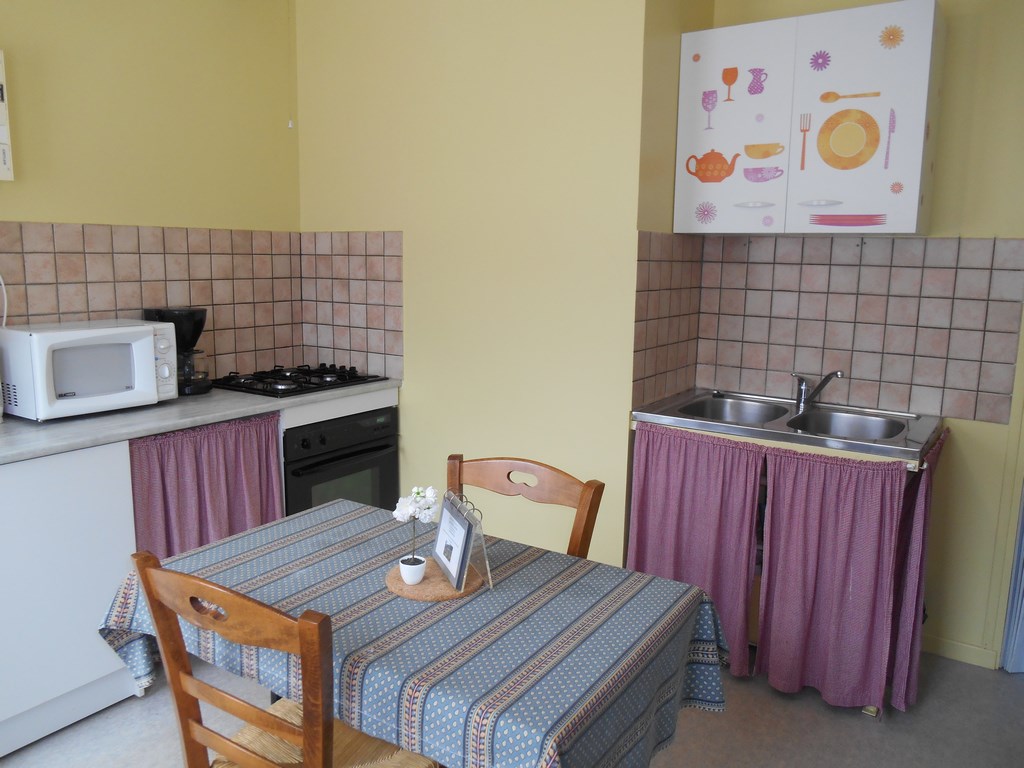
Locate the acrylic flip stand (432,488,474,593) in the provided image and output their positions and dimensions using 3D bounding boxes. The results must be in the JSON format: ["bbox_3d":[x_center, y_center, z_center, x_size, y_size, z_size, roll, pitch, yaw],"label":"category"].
[{"bbox_3d":[-0.100,0.305,1.532,0.062,0.145,0.183,-3,10,-23],"label":"acrylic flip stand"}]

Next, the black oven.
[{"bbox_3d":[-0.881,0.391,3.174,0.550,0.595,0.595,7,11,32],"label":"black oven"}]

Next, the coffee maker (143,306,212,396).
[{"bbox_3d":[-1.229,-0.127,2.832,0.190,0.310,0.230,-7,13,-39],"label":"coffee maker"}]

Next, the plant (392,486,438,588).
[{"bbox_3d":[-0.189,0.291,1.480,0.088,0.186,0.082,0,10,-7],"label":"plant"}]

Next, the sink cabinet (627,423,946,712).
[{"bbox_3d":[0.949,0.528,2.741,0.887,0.821,0.622,8,12,33],"label":"sink cabinet"}]

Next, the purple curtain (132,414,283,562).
[{"bbox_3d":[-0.990,0.508,2.548,0.050,0.775,0.551,7,11,32],"label":"purple curtain"}]

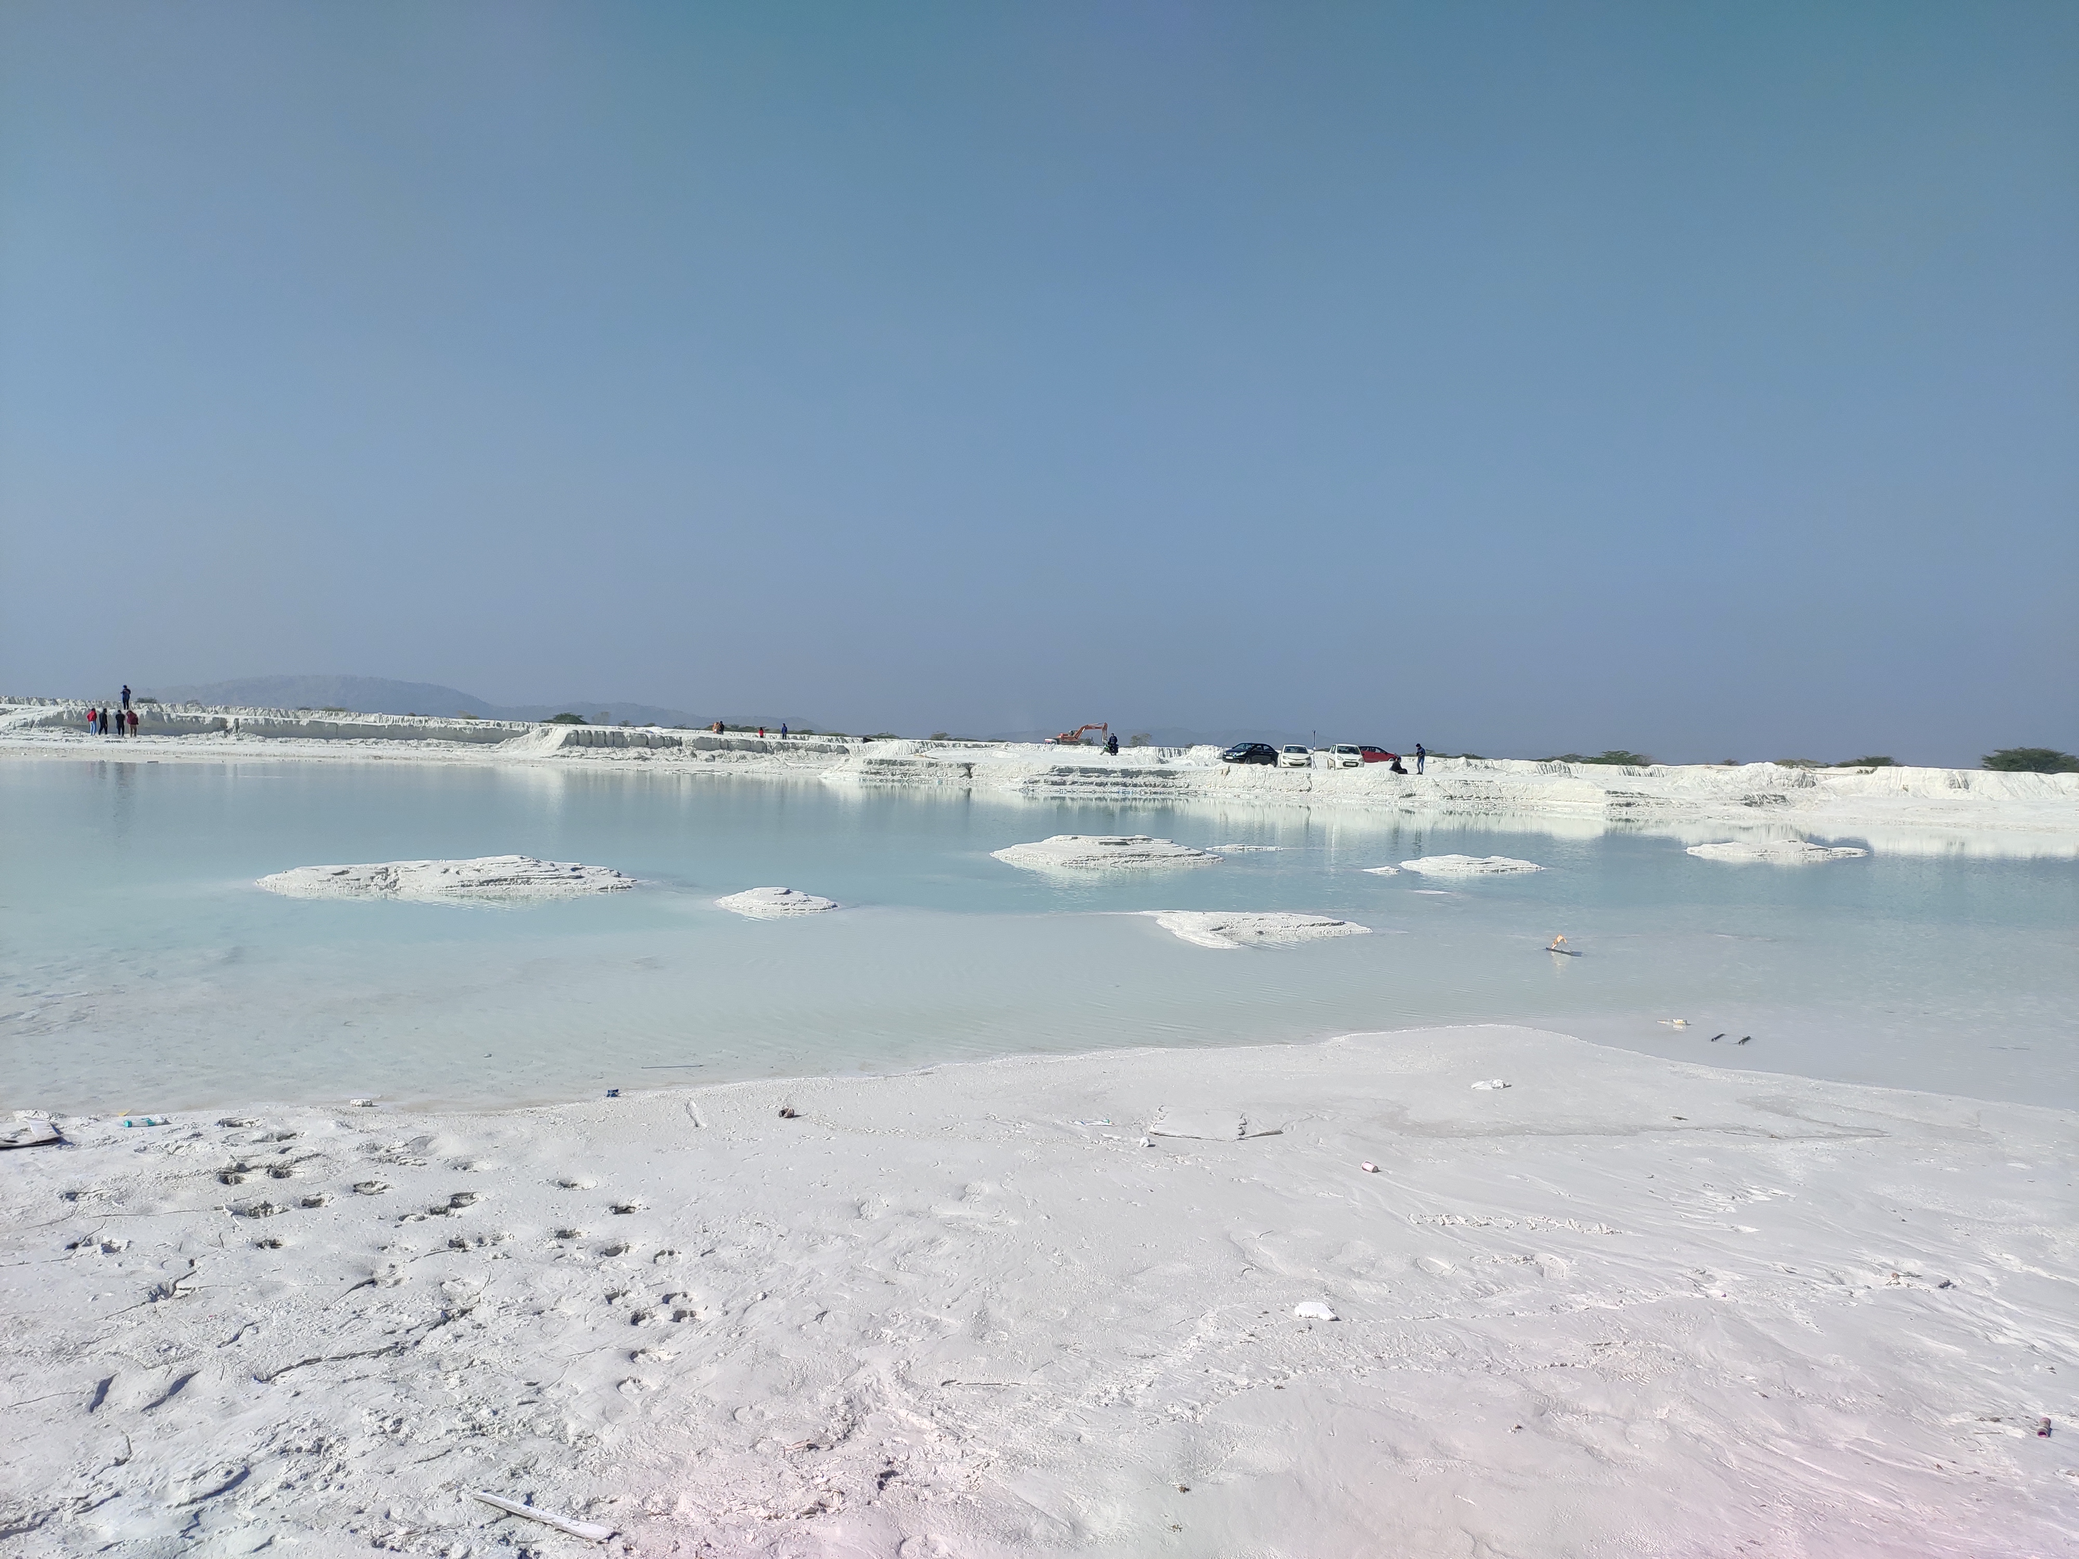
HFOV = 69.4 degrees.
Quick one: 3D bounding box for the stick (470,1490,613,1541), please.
[{"bbox_3d":[-1.142,1.683,3.436,0.399,0.020,0.040,1,-3,28],"label":"stick"}]

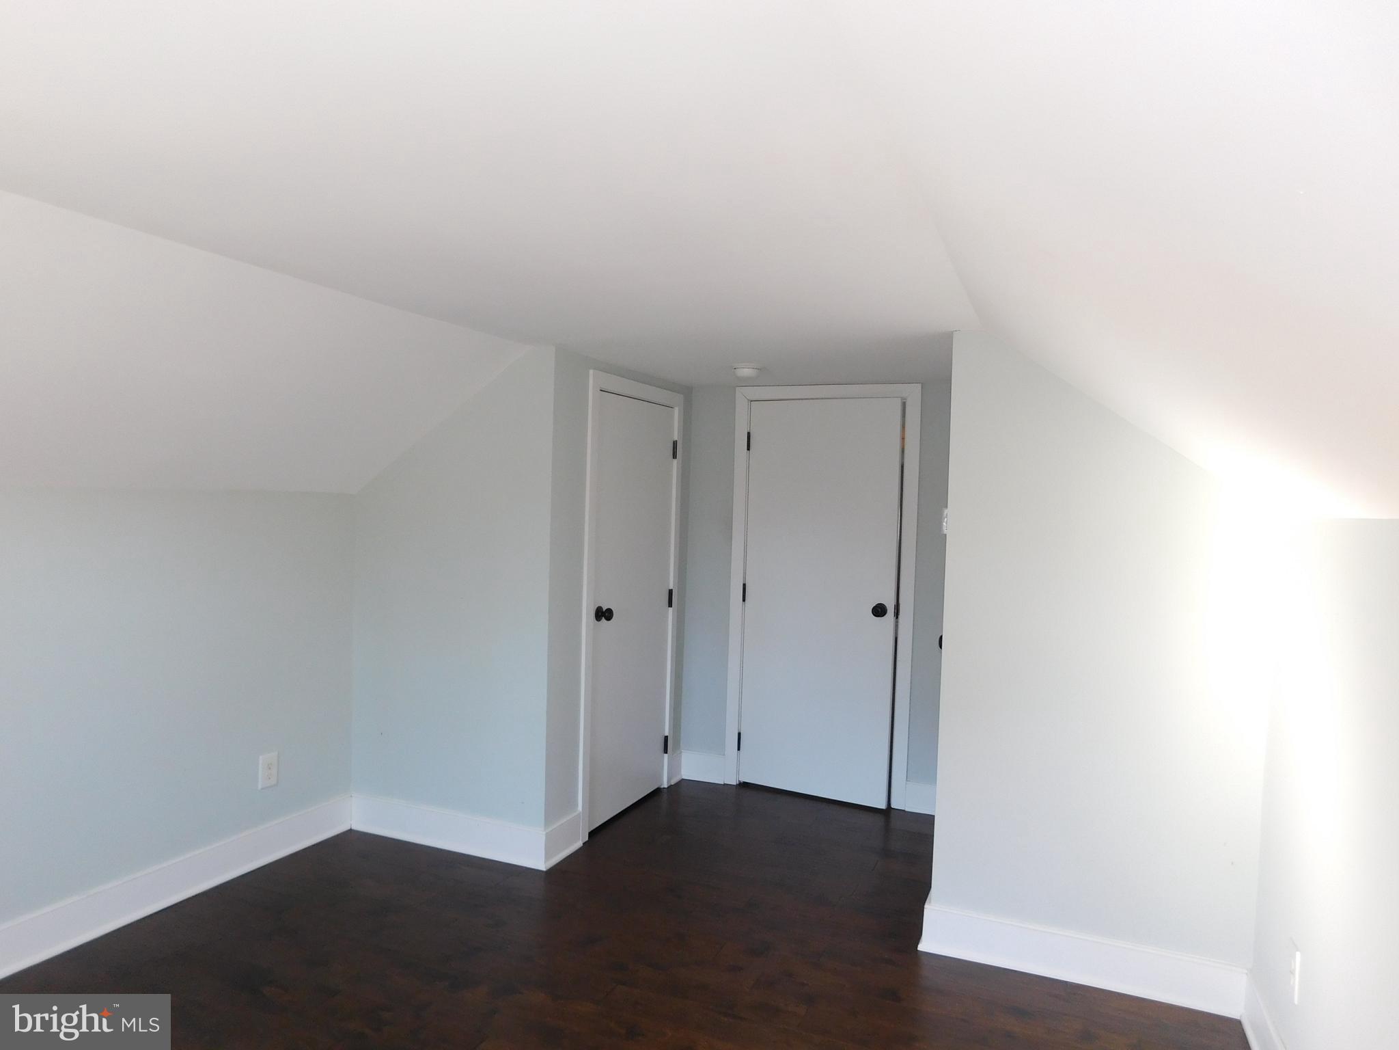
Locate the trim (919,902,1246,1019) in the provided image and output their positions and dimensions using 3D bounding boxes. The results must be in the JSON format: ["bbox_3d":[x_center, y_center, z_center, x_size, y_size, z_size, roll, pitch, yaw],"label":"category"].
[{"bbox_3d":[1.124,1.309,2.818,0.905,0.142,0.025,2,2,23],"label":"trim"}]

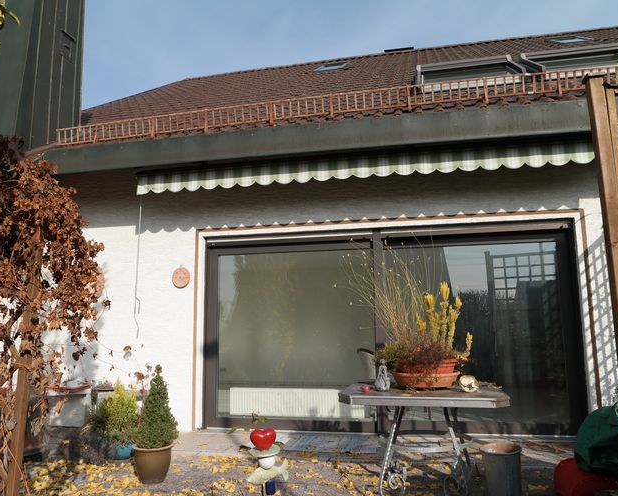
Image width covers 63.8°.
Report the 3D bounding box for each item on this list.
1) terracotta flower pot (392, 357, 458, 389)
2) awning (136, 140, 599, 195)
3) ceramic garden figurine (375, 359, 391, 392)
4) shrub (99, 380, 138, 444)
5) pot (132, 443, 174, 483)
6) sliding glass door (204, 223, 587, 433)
[{"bbox_3d":[0.958,1.019,4.075,0.535,0.220,0.535,-2,-8,11],"label":"terracotta flower pot"},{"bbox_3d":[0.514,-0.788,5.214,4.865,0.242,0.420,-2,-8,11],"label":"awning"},{"bbox_3d":[0.582,0.989,3.866,0.115,0.236,0.105,-2,-8,10],"label":"ceramic garden figurine"},{"bbox_3d":[-1.840,1.579,4.787,0.340,0.600,0.340,-2,-8,11],"label":"shrub"},{"bbox_3d":[-1.280,1.762,4.066,0.315,0.280,0.315,-1,-8,0],"label":"pot"},{"bbox_3d":[0.791,0.888,5.463,4.078,2.204,0.130,-2,-8,11],"label":"sliding glass door"}]

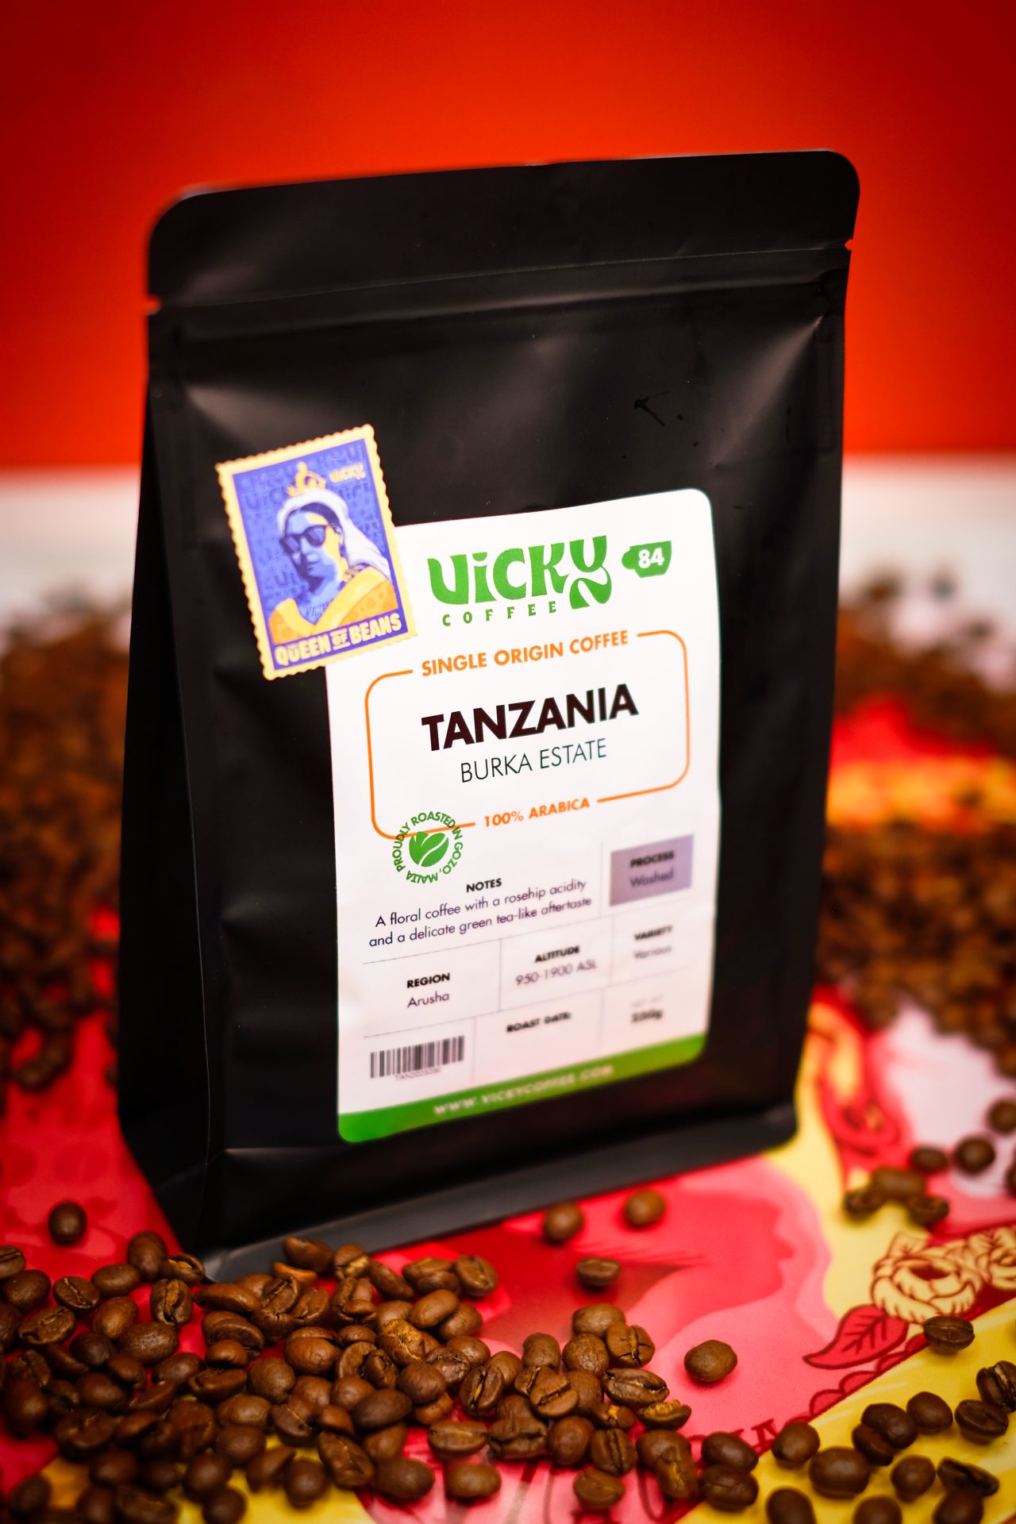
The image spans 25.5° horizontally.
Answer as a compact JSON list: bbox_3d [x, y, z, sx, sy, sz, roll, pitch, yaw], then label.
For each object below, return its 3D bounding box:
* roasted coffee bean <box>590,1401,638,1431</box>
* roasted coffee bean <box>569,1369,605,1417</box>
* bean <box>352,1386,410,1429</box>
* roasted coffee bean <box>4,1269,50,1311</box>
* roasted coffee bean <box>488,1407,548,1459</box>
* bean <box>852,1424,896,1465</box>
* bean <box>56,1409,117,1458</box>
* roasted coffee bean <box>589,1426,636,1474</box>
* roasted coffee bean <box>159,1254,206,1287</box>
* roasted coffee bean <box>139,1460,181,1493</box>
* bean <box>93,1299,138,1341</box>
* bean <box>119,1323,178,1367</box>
[{"bbox_3d":[0.019,0.125,0.431,0.010,0.006,0.008,6,26,9],"label":"roasted coffee bean"},{"bbox_3d":[0.014,0.116,0.412,0.007,0.006,0.009,-11,42,-25],"label":"roasted coffee bean"},{"bbox_3d":[-0.023,0.118,0.409,0.011,0.006,0.008,-14,31,-27],"label":"bean"},{"bbox_3d":[-0.095,0.105,0.444,0.008,0.006,0.010,14,27,21],"label":"roasted coffee bean"},{"bbox_3d":[0.002,0.119,0.399,0.011,0.006,0.008,1,65,-6],"label":"roasted coffee bean"},{"bbox_3d":[0.066,0.122,0.401,0.008,0.006,0.011,22,7,-11],"label":"bean"},{"bbox_3d":[-0.076,0.121,0.405,0.011,0.006,0.009,-9,29,-20],"label":"bean"},{"bbox_3d":[0.019,0.124,0.403,0.008,0.006,0.010,-11,21,-3],"label":"roasted coffee bean"},{"bbox_3d":[-0.068,0.105,0.465,0.010,0.005,0.008,17,29,28],"label":"roasted coffee bean"},{"bbox_3d":[-0.065,0.131,0.413,0.010,0.006,0.008,2,25,0],"label":"roasted coffee bean"},{"bbox_3d":[-0.075,0.106,0.427,0.008,0.006,0.009,7,47,14],"label":"bean"},{"bbox_3d":[-0.066,0.108,0.416,0.011,0.006,0.008,-4,27,-12],"label":"bean"}]

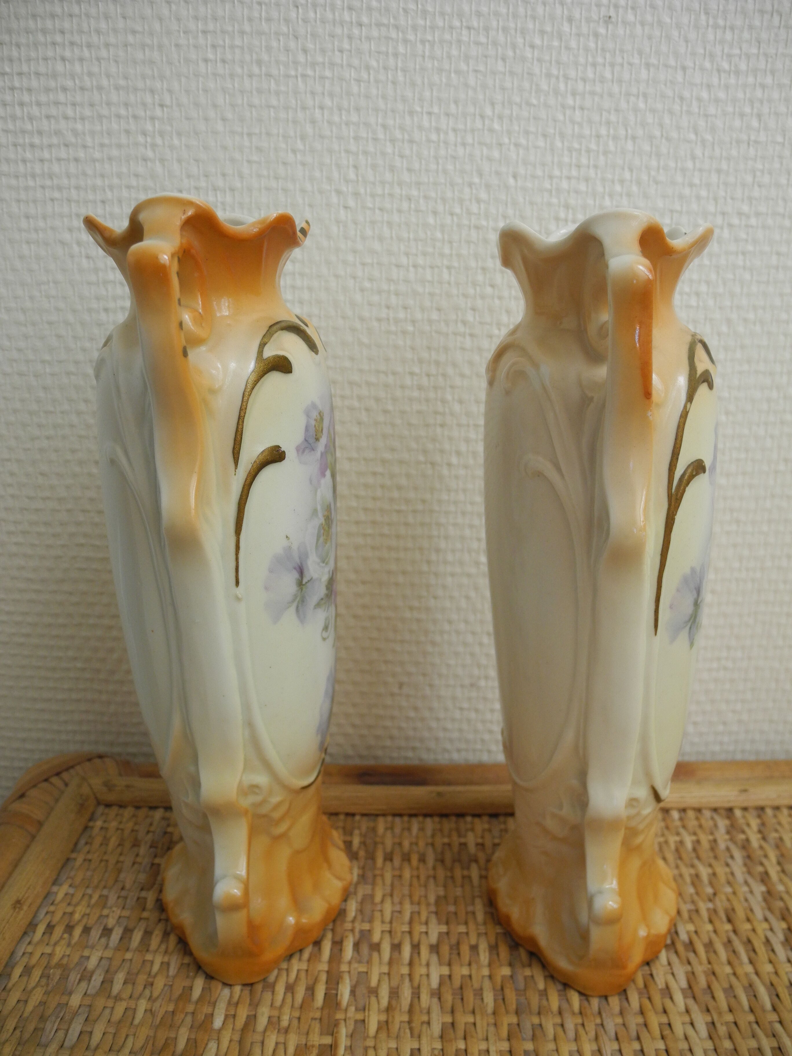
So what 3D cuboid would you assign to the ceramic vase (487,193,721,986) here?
[{"bbox_3d":[0.071,0.024,0.304,0.079,0.253,0.102,1,16,5],"label":"ceramic vase"}]

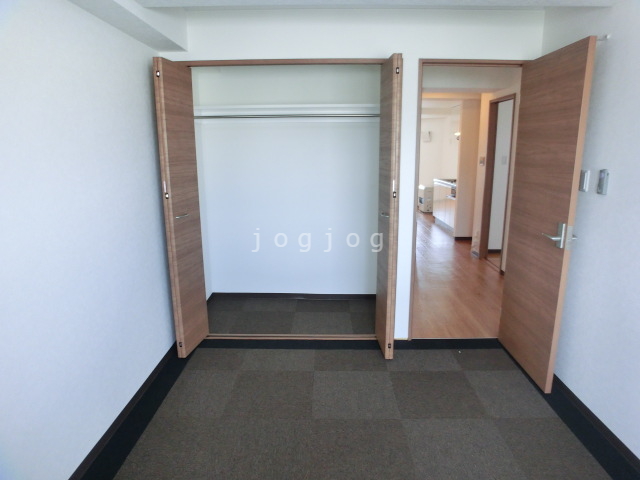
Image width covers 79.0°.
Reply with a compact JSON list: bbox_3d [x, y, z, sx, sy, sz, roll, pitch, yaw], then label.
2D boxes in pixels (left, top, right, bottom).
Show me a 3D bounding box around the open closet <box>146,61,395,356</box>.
[{"bbox_3d":[-0.251,-0.252,3.035,1.580,2.020,1.000,0,13,1],"label":"open closet"}]

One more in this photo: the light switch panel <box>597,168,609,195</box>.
[{"bbox_3d":[1.486,-0.305,2.038,0.022,0.125,0.046,0,12,1],"label":"light switch panel"}]

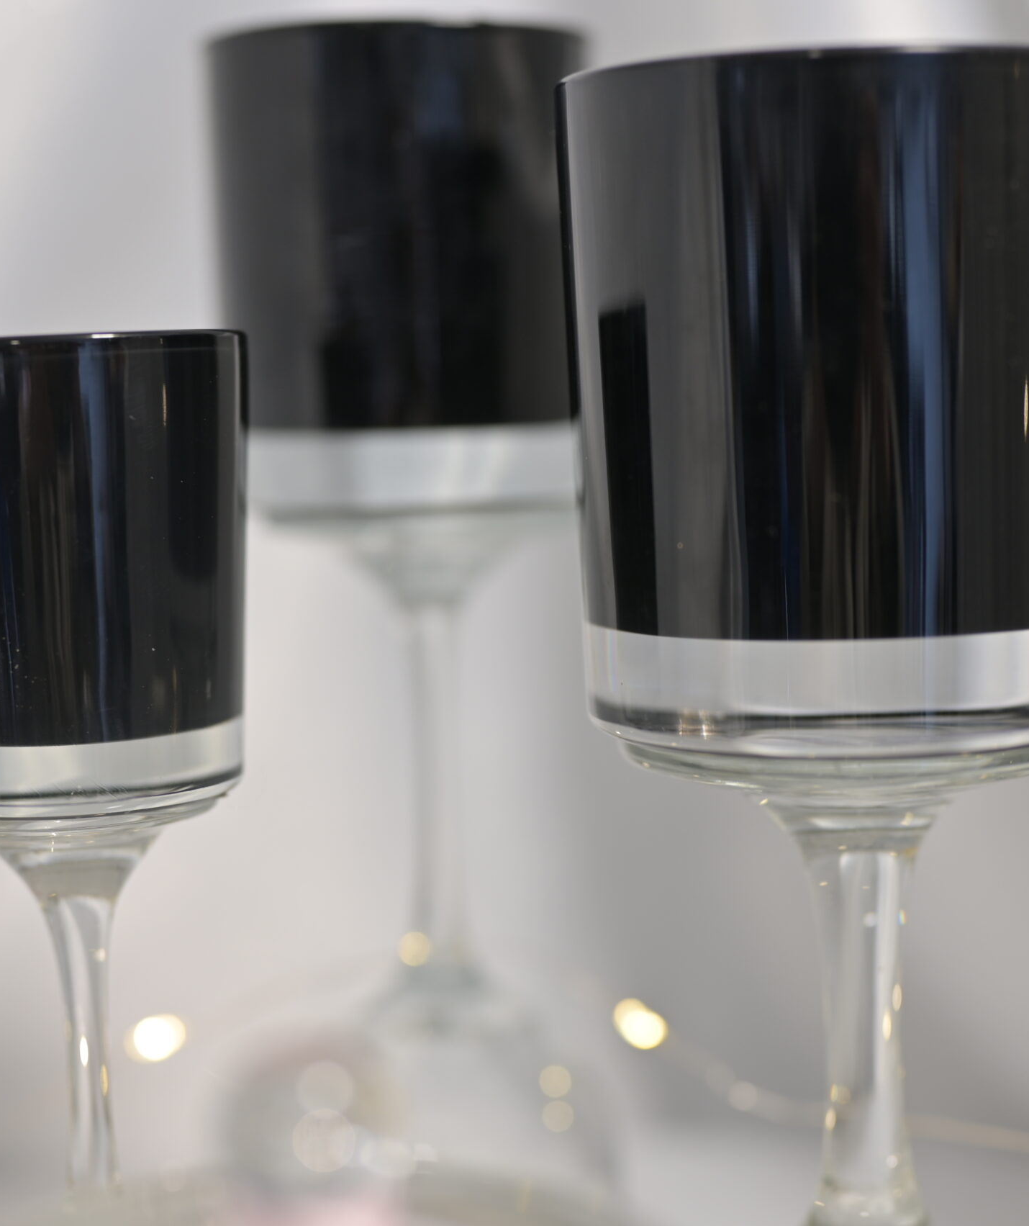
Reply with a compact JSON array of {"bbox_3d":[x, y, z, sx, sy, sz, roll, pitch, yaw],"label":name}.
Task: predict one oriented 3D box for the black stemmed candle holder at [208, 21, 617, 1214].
[{"bbox_3d":[-0.025,-0.001,0.658,0.099,0.288,0.099,-2,6,0],"label":"black stemmed candle holder"}]

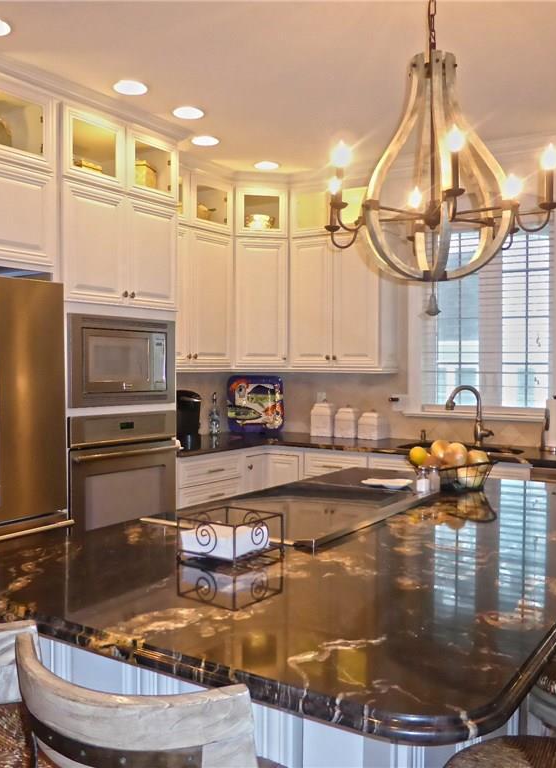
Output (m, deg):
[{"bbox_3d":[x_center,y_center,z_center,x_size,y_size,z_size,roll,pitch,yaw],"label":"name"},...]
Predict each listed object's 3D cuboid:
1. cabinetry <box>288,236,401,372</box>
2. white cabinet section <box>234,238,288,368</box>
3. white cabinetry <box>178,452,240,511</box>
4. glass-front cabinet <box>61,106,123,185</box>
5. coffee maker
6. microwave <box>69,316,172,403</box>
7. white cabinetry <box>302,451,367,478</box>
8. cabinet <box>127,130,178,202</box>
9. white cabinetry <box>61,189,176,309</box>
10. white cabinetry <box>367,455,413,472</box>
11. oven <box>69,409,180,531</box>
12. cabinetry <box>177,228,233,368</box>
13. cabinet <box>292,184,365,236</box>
[{"bbox_3d":[0.487,-0.570,5.096,0.742,0.960,0.340,1,2,34],"label":"cabinetry"},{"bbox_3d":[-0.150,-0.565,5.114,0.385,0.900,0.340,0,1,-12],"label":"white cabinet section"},{"bbox_3d":[-0.675,0.860,4.651,0.605,0.865,0.655,1,2,34],"label":"white cabinetry"},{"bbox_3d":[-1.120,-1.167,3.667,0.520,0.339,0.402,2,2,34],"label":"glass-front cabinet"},{"bbox_3d":[-0.703,0.212,4.469,0.330,0.336,0.250,2,2,34],"label":"coffee maker"},{"bbox_3d":[-0.977,-0.122,3.890,0.450,0.462,0.770,1,2,34],"label":"microwave"},{"bbox_3d":[0.541,0.861,4.898,0.490,0.850,0.610,1,2,34],"label":"white cabinetry"},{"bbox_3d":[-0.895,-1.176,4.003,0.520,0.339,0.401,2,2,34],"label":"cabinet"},{"bbox_3d":[-1.053,-0.708,3.920,0.590,0.588,0.810,1,2,34],"label":"white cabinetry"},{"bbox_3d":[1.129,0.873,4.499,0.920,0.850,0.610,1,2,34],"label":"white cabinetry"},{"bbox_3d":[-1.019,0.512,3.903,0.600,0.720,0.765,2,2,34],"label":"oven"},{"bbox_3d":[-0.715,-0.564,4.765,0.345,0.955,0.900,1,2,34],"label":"cabinetry"},{"bbox_3d":[0.483,-1.202,5.038,0.675,0.339,0.350,2,2,34],"label":"cabinet"}]

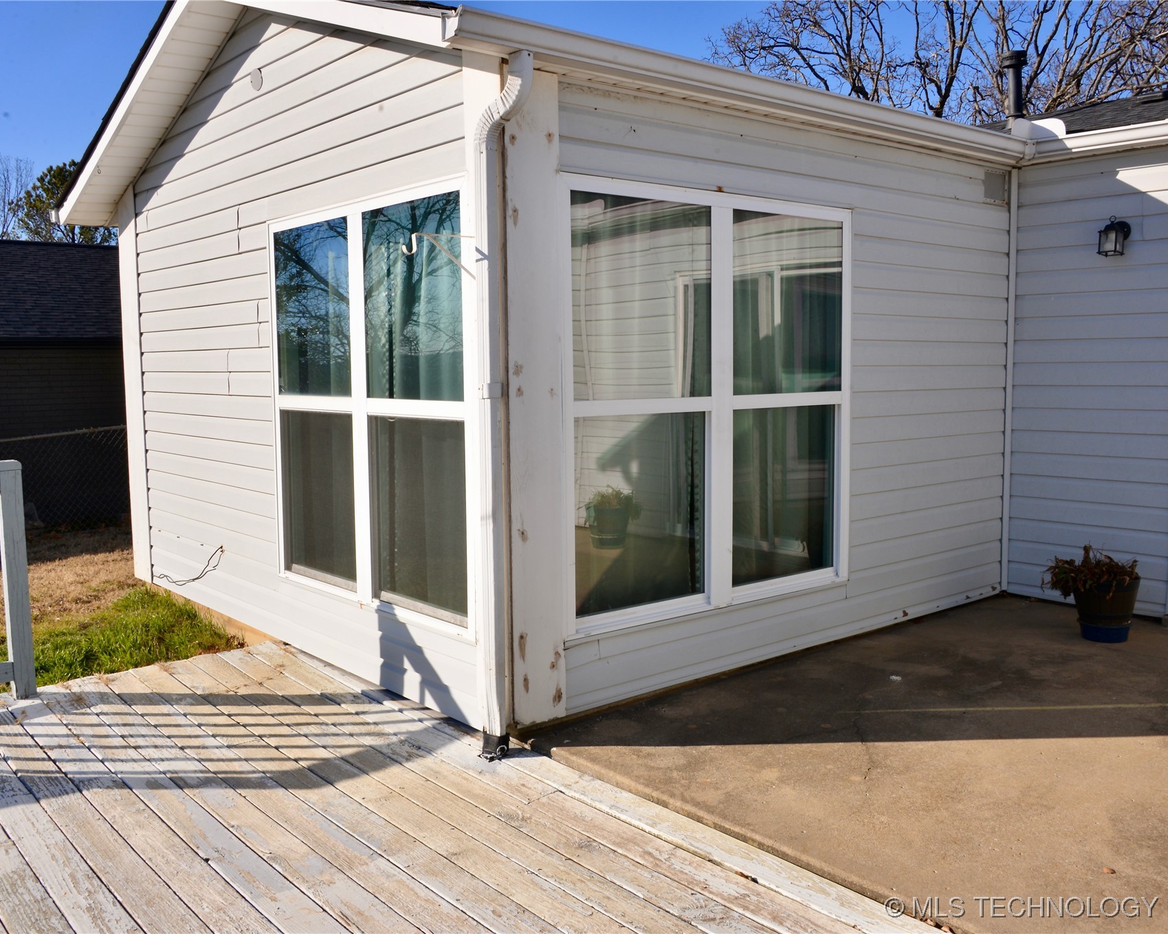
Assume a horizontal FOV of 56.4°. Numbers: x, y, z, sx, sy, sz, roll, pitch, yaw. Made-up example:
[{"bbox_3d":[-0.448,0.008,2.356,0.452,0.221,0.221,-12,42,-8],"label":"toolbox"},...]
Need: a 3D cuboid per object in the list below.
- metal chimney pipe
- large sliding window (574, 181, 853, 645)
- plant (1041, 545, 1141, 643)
[{"bbox_3d":[3.327,-2.928,8.424,0.190,0.570,0.190,2,6,21],"label":"metal chimney pipe"},{"bbox_3d":[0.597,-0.277,4.715,1.790,1.770,0.100,-5,7,-41],"label":"large sliding window"},{"bbox_3d":[2.543,0.618,5.451,0.450,0.470,0.400,2,6,26],"label":"plant"}]

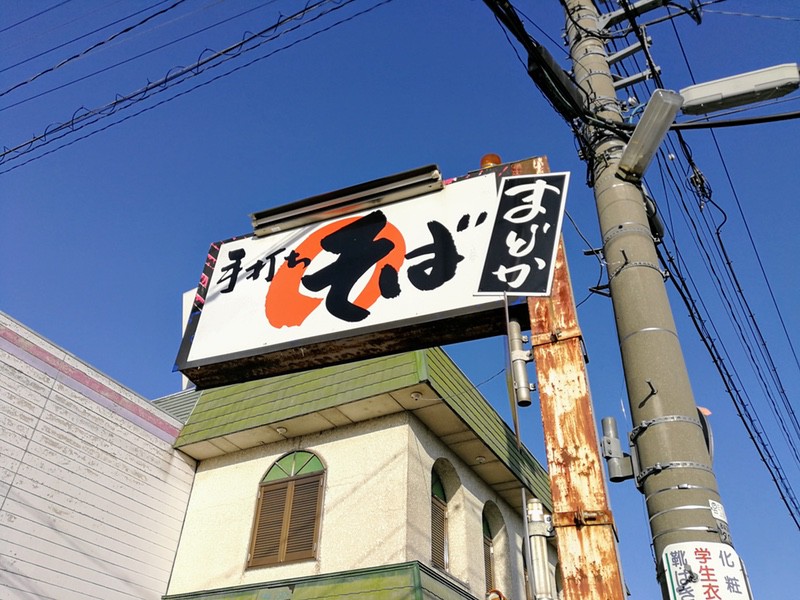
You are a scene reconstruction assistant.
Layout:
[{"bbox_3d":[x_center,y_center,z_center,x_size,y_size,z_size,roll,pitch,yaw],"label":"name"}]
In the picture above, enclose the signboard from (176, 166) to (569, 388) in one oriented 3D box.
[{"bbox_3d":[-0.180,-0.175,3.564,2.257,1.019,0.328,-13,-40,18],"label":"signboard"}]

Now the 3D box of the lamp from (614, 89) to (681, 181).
[{"bbox_3d":[1.579,-1.032,3.950,0.135,0.115,0.600,6,-43,-6],"label":"lamp"}]

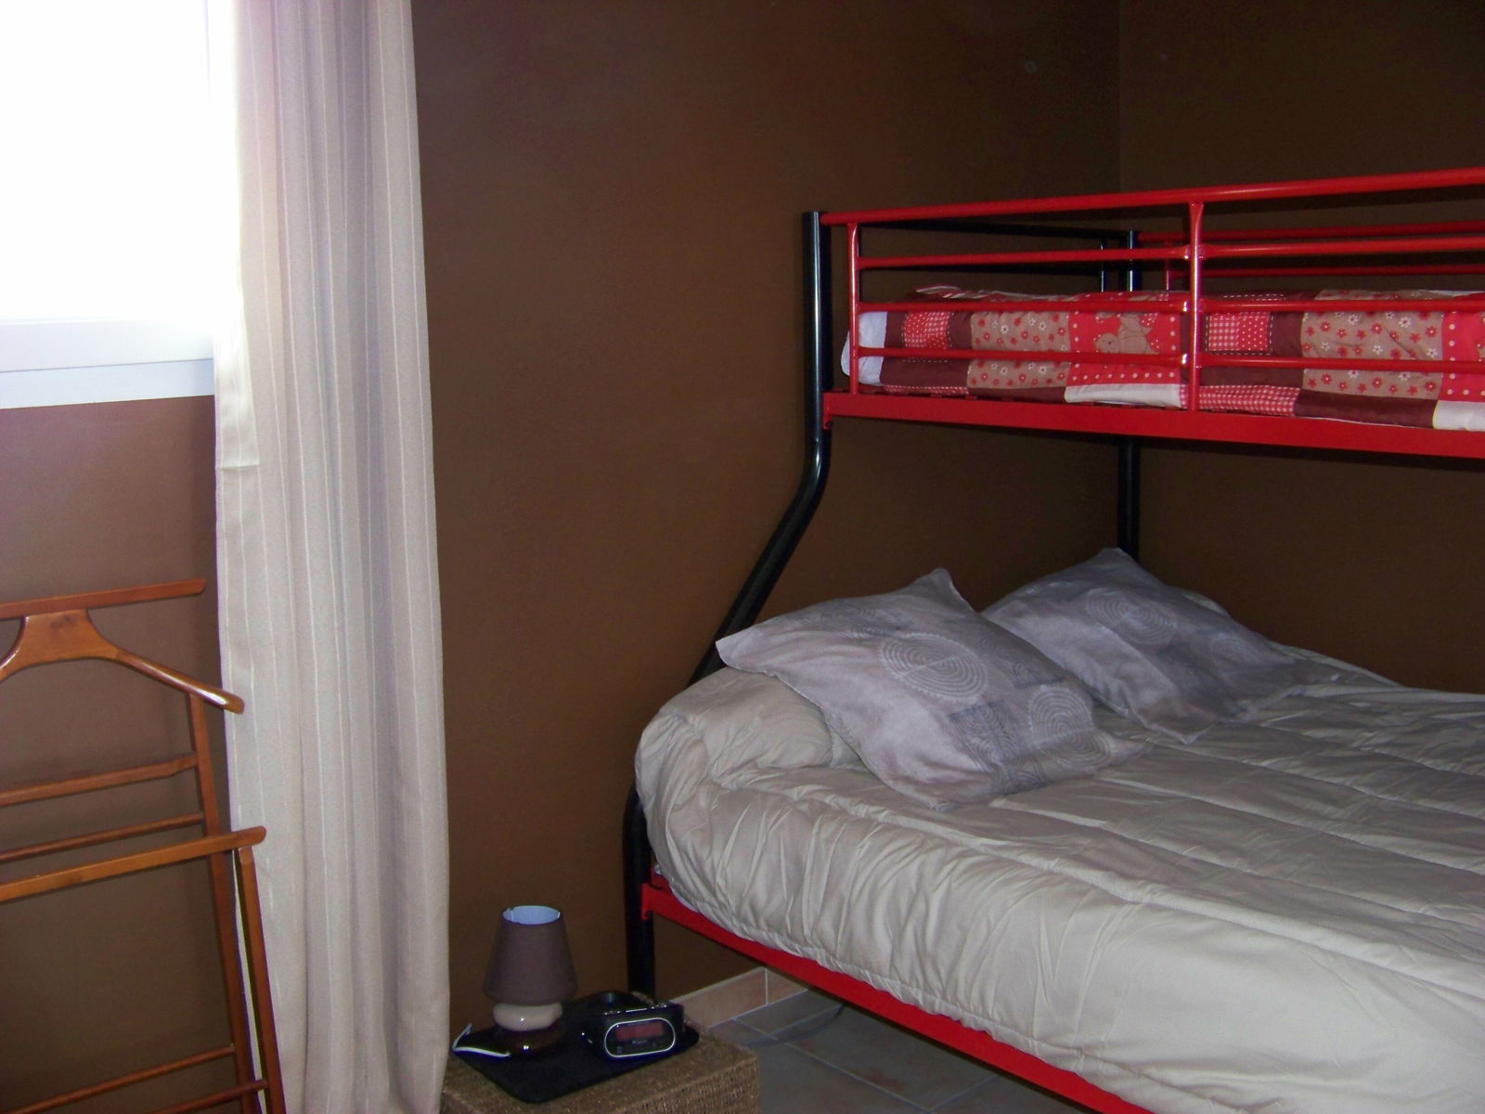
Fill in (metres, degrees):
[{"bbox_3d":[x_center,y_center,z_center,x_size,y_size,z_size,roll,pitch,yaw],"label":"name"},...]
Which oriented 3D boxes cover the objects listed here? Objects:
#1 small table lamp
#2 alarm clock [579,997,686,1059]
[{"bbox_3d":[-0.327,0.652,2.383,0.144,0.211,0.144,-1,9,0],"label":"small table lamp"},{"bbox_3d":[-0.169,0.716,2.393,0.140,0.074,0.080,-3,10,-15],"label":"alarm clock"}]

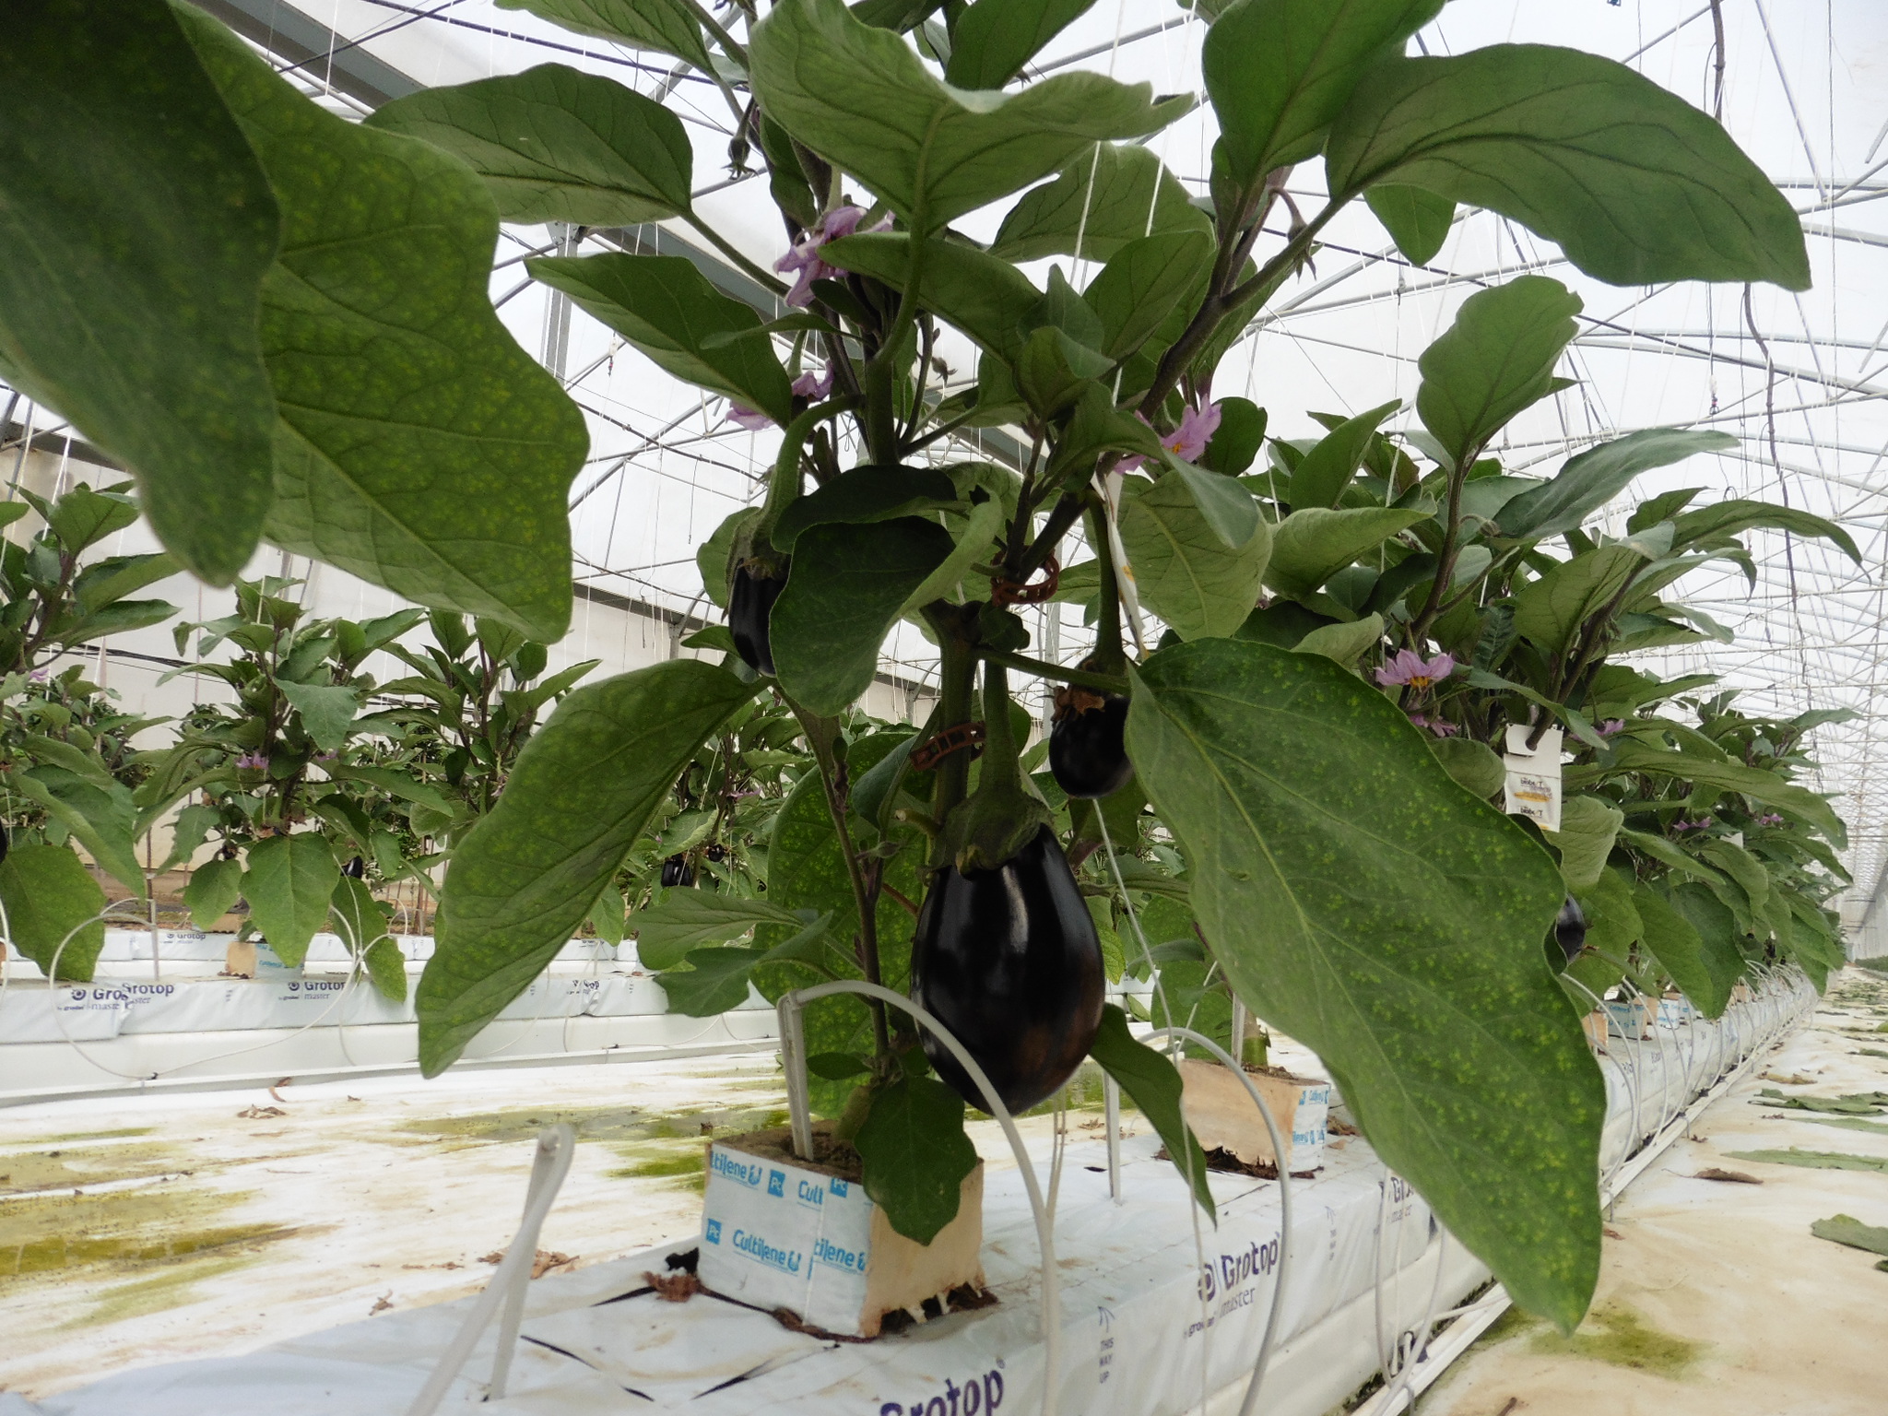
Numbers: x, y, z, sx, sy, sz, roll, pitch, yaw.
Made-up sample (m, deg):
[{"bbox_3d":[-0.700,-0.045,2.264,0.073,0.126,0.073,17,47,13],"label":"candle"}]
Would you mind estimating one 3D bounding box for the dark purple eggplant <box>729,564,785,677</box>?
[{"bbox_3d":[-0.084,-0.041,0.610,0.036,0.055,0.036,-5,4,-7],"label":"dark purple eggplant"}]

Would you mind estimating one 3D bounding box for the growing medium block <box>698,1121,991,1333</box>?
[{"bbox_3d":[-0.048,0.258,0.658,0.100,0.065,0.100,0,-9,34],"label":"growing medium block"}]

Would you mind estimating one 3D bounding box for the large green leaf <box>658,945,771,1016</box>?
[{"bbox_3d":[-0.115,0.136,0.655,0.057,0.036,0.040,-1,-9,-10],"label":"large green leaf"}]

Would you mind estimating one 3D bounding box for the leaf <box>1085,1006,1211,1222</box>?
[{"bbox_3d":[0.111,0.208,0.675,0.058,0.130,0.035,-28,-6,-33],"label":"leaf"}]

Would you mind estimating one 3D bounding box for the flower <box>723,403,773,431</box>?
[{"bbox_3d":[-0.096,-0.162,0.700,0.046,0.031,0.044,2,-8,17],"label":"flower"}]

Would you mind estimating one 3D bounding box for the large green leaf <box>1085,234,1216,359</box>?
[{"bbox_3d":[0.100,-0.200,0.640,0.055,0.080,0.040,42,19,-5],"label":"large green leaf"}]

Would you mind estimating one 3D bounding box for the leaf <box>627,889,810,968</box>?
[{"bbox_3d":[-0.114,0.114,0.665,0.089,0.058,0.025,6,31,-6],"label":"leaf"}]

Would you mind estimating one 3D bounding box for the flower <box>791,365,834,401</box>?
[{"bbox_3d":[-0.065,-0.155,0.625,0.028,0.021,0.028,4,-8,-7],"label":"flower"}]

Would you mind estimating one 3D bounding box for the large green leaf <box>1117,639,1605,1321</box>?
[{"bbox_3d":[0.164,0.086,0.520,0.135,0.306,0.060,-21,-33,-14],"label":"large green leaf"}]

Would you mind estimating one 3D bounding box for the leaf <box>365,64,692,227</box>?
[{"bbox_3d":[-0.216,-0.294,0.690,0.166,0.035,0.105,7,-21,-14],"label":"leaf"}]

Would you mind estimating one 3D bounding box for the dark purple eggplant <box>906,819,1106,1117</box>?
[{"bbox_3d":[0.030,0.122,0.615,0.090,0.137,0.090,0,-8,3],"label":"dark purple eggplant"}]

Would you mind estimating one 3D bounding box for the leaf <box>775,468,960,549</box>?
[{"bbox_3d":[-0.035,-0.091,0.595,0.085,0.036,0.050,-9,9,-2],"label":"leaf"}]

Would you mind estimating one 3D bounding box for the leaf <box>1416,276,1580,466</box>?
[{"bbox_3d":[0.423,-0.258,1.000,0.100,0.145,0.055,23,21,16],"label":"leaf"}]

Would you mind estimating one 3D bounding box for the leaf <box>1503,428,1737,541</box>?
[{"bbox_3d":[0.537,-0.182,1.050,0.197,0.040,0.080,-22,23,6],"label":"leaf"}]

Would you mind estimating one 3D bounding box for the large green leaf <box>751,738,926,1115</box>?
[{"bbox_3d":[-0.052,0.124,0.740,0.115,0.215,0.040,5,0,15],"label":"large green leaf"}]

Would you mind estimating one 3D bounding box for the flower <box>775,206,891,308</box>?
[{"bbox_3d":[-0.059,-0.242,0.700,0.058,0.048,0.050,2,-8,17],"label":"flower"}]

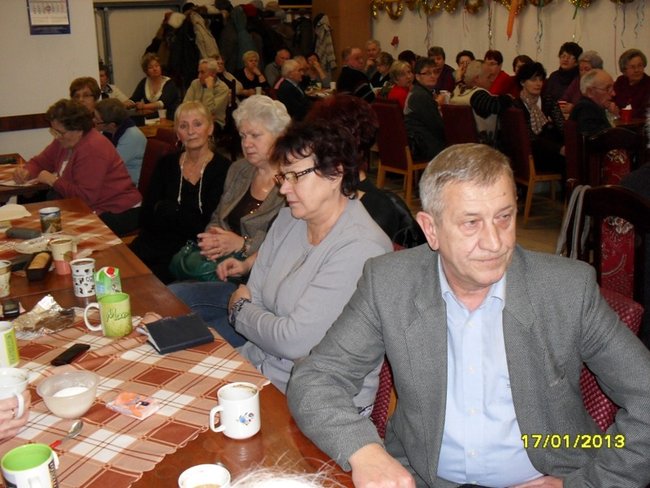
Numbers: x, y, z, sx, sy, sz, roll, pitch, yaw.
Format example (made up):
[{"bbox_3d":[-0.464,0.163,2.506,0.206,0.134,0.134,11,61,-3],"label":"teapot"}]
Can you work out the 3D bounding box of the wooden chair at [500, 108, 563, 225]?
[{"bbox_3d":[1.703,-0.675,5.809,0.520,0.920,0.450,-9,19,-24],"label":"wooden chair"}]

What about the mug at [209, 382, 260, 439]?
[{"bbox_3d":[-0.176,0.324,1.375,0.110,0.084,0.081,-10,19,-29],"label":"mug"}]

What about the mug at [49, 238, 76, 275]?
[{"bbox_3d":[-0.895,0.048,2.432,0.077,0.102,0.077,-1,17,0],"label":"mug"}]

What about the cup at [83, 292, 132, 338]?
[{"bbox_3d":[-0.566,0.187,1.858,0.122,0.094,0.078,-5,17,-12],"label":"cup"}]

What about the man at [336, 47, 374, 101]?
[{"bbox_3d":[0.425,-1.390,7.530,0.780,1.280,0.560,-7,18,-19],"label":"man"}]

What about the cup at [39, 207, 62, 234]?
[{"bbox_3d":[-1.079,-0.093,2.806,0.088,0.092,0.084,-9,18,-25],"label":"cup"}]

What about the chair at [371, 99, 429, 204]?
[{"bbox_3d":[0.727,-0.885,6.649,0.540,0.920,0.430,-16,22,-41],"label":"chair"}]

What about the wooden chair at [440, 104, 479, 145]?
[{"bbox_3d":[1.283,-0.818,6.379,0.540,0.920,0.430,-16,22,-41],"label":"wooden chair"}]

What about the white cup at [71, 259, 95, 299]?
[{"bbox_3d":[-0.753,0.107,2.237,0.079,0.104,0.079,-1,17,0],"label":"white cup"}]

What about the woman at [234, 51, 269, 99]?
[{"bbox_3d":[-0.815,-1.550,8.348,0.500,1.310,0.750,-4,16,-8],"label":"woman"}]

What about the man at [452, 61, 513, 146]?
[{"bbox_3d":[1.370,-0.971,6.197,0.780,1.270,0.580,-15,22,-38],"label":"man"}]

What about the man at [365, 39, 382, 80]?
[{"bbox_3d":[0.522,-1.710,8.531,0.540,1.290,0.760,6,19,20],"label":"man"}]

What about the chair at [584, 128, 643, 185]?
[{"bbox_3d":[1.778,-0.210,4.257,0.470,0.960,0.530,-1,17,-3],"label":"chair"}]

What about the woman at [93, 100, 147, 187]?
[{"bbox_3d":[-1.502,-0.417,4.787,0.780,1.150,0.500,2,17,12],"label":"woman"}]

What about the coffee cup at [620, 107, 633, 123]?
[{"bbox_3d":[2.281,-0.976,5.400,0.090,0.105,0.090,-1,17,0],"label":"coffee cup"}]

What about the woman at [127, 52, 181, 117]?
[{"bbox_3d":[-1.662,-1.124,6.769,0.550,1.270,0.760,1,17,6],"label":"woman"}]

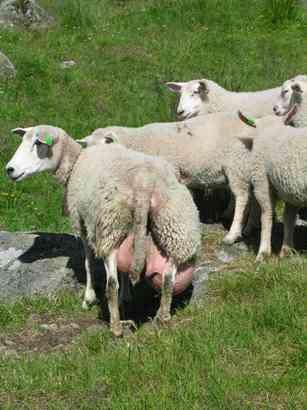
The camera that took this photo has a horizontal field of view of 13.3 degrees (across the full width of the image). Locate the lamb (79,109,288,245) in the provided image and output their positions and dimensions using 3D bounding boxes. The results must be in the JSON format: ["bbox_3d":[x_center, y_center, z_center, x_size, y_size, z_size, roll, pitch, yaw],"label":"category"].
[{"bbox_3d":[0.100,-0.140,6.720,1.030,0.660,0.420,-1,9,-7],"label":"lamb"}]

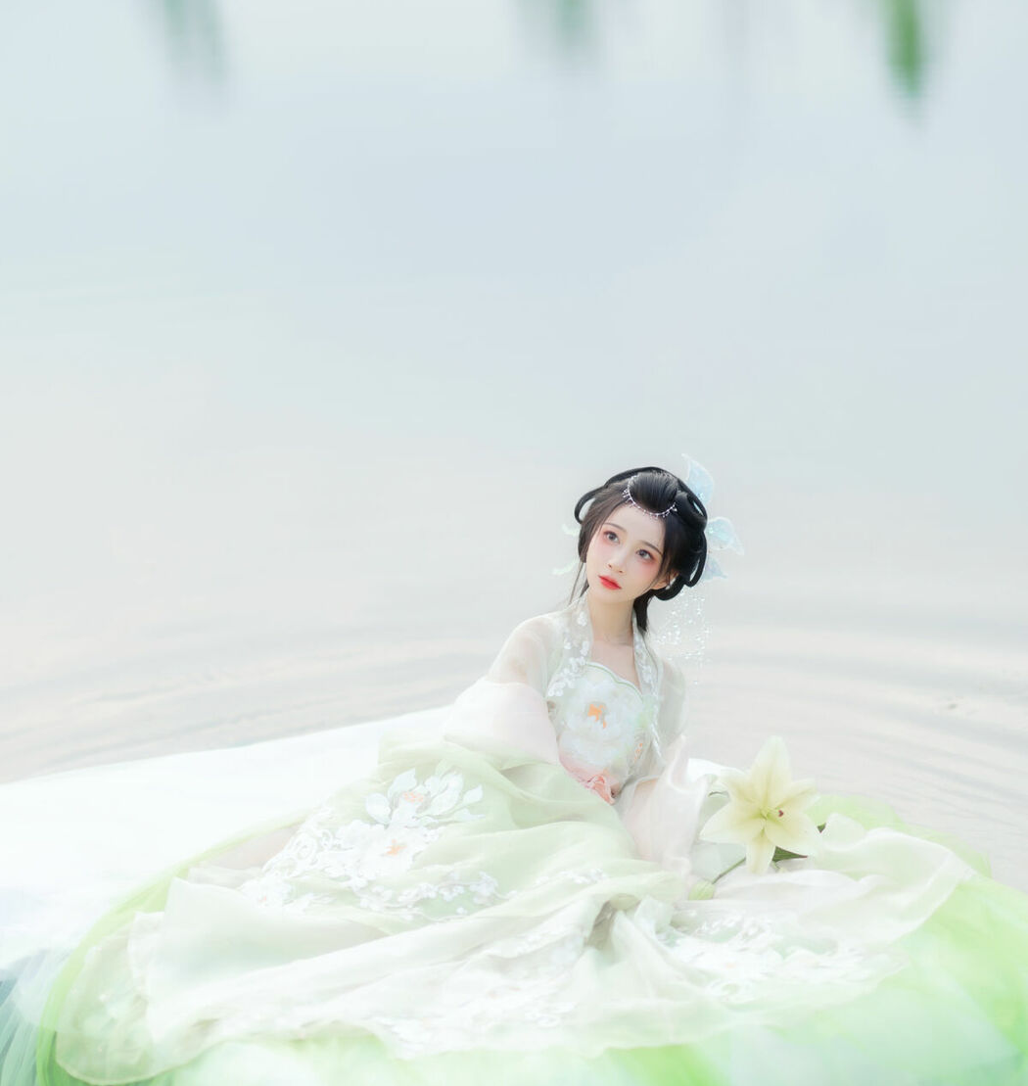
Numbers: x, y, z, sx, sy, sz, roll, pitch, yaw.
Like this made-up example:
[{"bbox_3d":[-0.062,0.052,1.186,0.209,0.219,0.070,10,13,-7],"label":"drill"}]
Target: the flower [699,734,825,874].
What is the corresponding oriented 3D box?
[{"bbox_3d":[0.400,0.424,5.920,0.198,0.222,0.110,-3,3,-11],"label":"flower"}]

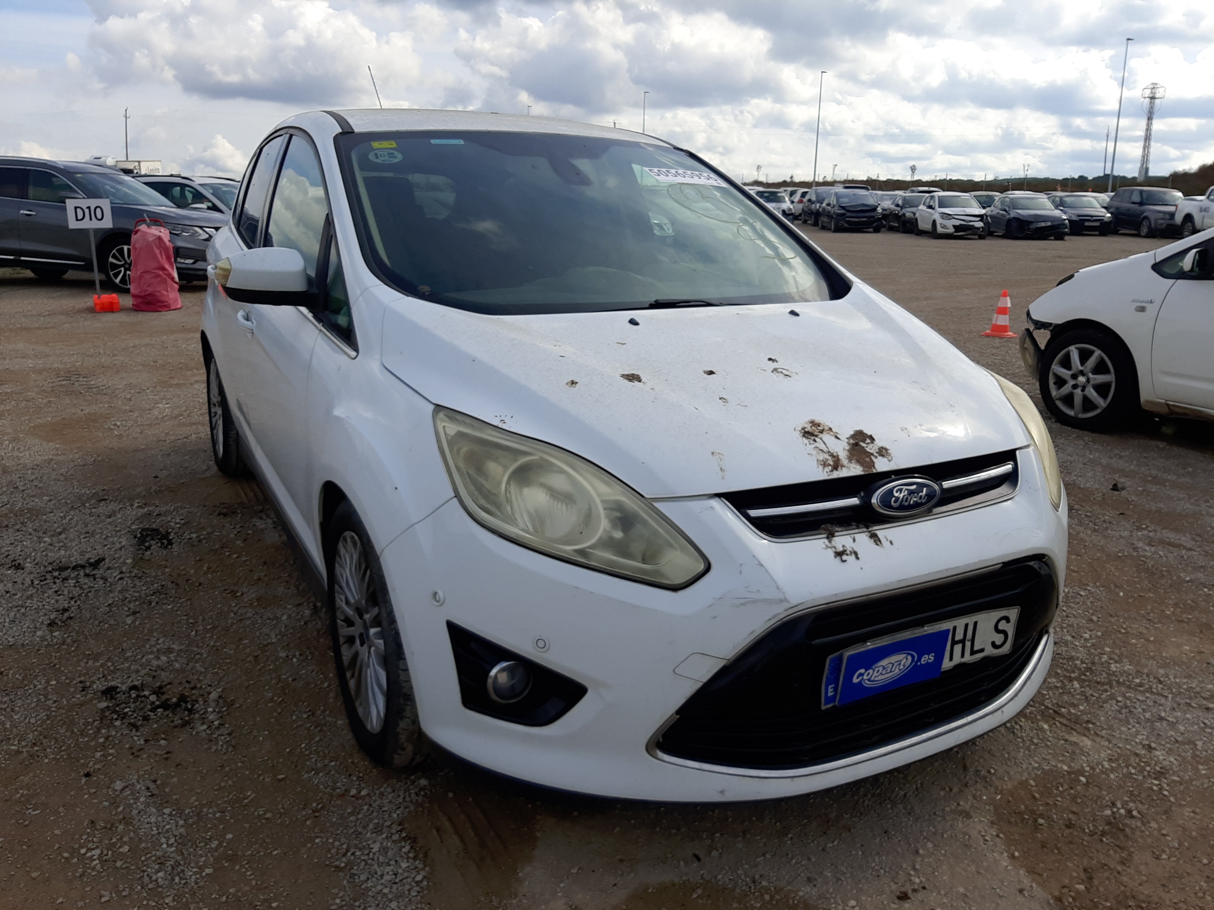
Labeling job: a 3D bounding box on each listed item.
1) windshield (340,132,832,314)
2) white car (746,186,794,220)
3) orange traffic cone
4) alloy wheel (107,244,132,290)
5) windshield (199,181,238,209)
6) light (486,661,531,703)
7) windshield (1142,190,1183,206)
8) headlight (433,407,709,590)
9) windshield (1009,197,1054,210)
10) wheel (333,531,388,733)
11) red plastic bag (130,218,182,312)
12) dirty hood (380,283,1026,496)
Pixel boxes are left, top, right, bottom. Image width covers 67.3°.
[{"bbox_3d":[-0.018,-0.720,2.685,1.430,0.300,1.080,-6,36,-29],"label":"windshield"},{"bbox_3d":[6.748,-10.200,37.500,1.770,1.470,4.250,4,16,6],"label":"white car"},{"bbox_3d":[4.094,-1.474,9.450,0.275,0.465,0.275,-14,22,-42],"label":"orange traffic cone"},{"bbox_3d":[-5.866,-2.316,11.216,0.515,0.515,0.180,4,16,9],"label":"alloy wheel"},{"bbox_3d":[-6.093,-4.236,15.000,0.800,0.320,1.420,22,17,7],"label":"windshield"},{"bbox_3d":[-0.199,0.427,1.756,0.085,0.085,0.070,-4,16,-23],"label":"light"},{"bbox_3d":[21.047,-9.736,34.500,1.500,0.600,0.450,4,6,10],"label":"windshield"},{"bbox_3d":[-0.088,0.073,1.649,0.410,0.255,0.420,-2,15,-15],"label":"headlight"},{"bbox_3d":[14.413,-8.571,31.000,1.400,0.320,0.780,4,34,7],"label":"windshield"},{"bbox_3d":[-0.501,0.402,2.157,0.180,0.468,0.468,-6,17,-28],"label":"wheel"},{"bbox_3d":[-4.852,-2.039,9.800,0.480,0.945,0.450,-7,18,-25],"label":"red plastic bag"},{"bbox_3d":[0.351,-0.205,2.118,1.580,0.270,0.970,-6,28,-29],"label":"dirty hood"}]

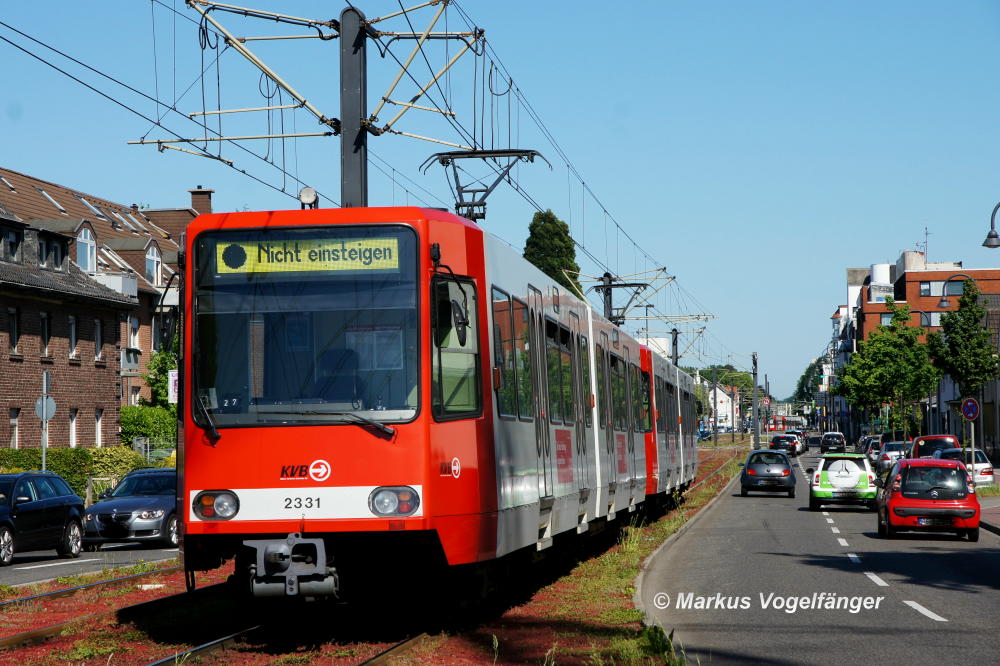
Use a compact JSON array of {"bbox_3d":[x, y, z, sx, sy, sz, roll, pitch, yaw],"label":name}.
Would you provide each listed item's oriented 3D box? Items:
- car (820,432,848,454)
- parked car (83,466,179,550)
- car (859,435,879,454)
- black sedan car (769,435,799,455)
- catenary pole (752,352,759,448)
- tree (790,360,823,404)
[{"bbox_3d":[24.000,7.850,179.000,1.760,1.480,4.250,-1,-2,9],"label":"car"},{"bbox_3d":[-6.000,3.180,45.740,1.810,1.420,4.520,-1,-2,16],"label":"parked car"},{"bbox_3d":[24.400,7.370,164.000,1.770,1.470,4.300,-1,-2,8],"label":"car"},{"bbox_3d":[18.620,7.340,163.100,1.770,1.440,4.250,-1,-2,9],"label":"black sedan car"},{"bbox_3d":[20.800,5.580,203.000,0.380,8.000,0.380,-1,-2,8],"label":"catenary pole"},{"bbox_3d":[46.900,9.600,380.000,6.500,11.300,6.500,-1,-2,8],"label":"tree"}]

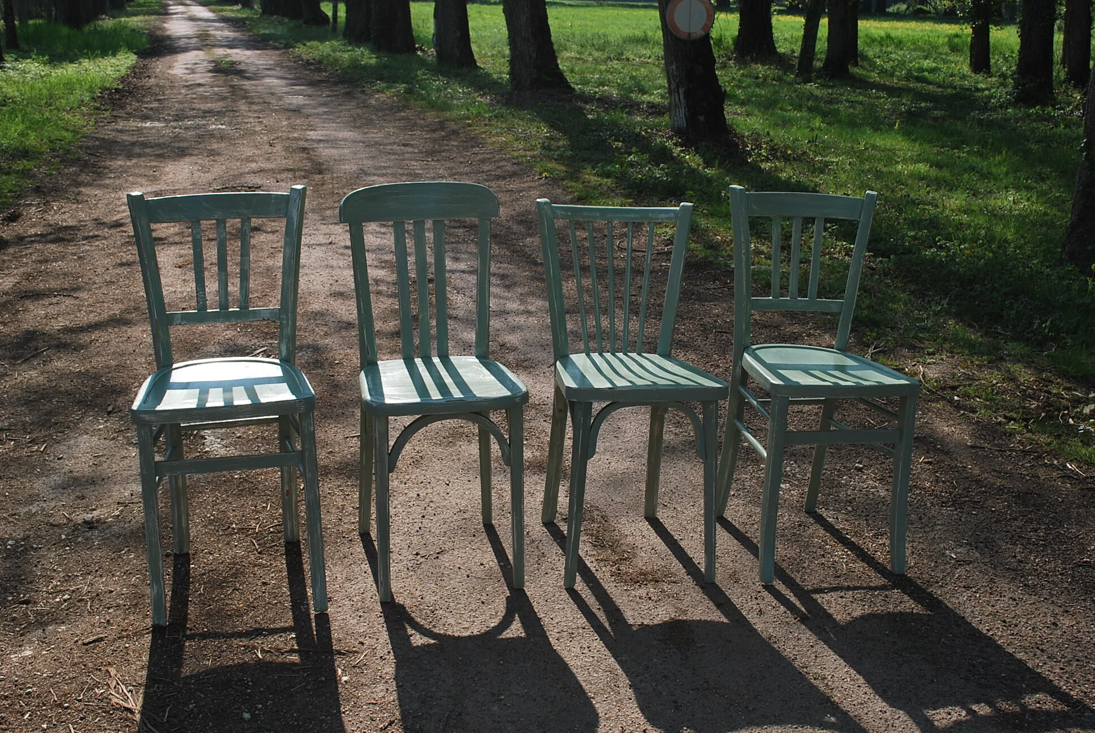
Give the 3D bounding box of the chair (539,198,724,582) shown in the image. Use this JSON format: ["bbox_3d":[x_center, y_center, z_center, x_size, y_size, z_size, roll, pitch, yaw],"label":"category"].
[{"bbox_3d":[0.181,0.044,3.138,0.385,0.836,0.489,-1,13,-10],"label":"chair"}]

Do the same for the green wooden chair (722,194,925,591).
[{"bbox_3d":[0.630,0.020,3.181,0.380,0.867,0.473,-2,14,-12],"label":"green wooden chair"}]

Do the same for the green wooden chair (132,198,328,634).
[{"bbox_3d":[-0.701,0.065,2.913,0.395,0.866,0.480,-2,14,-13],"label":"green wooden chair"}]

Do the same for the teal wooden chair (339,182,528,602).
[{"bbox_3d":[-0.255,0.036,3.053,0.380,0.875,0.474,-2,14,-13],"label":"teal wooden chair"}]

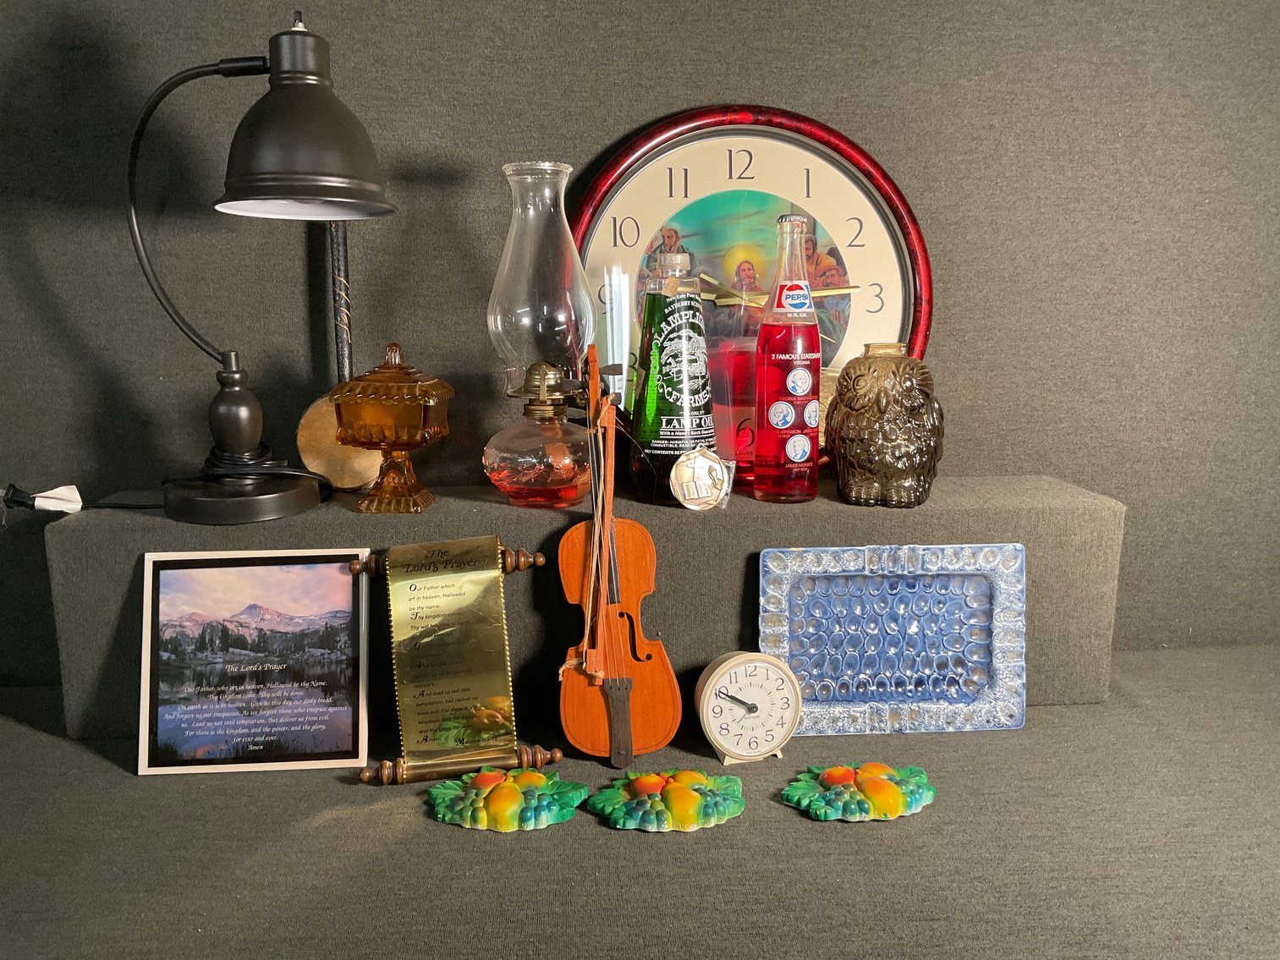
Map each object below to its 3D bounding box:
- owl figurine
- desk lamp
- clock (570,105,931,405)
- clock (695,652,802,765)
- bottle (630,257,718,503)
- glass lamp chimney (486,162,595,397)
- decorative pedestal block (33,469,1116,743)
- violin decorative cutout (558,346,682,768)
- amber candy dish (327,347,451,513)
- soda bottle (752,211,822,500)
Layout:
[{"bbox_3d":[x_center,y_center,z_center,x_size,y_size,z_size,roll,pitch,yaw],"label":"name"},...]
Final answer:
[{"bbox_3d":[0.251,-0.058,1.093,0.116,0.157,0.100,1,11,6],"label":"owl figurine"},{"bbox_3d":[-0.360,-0.202,1.032,0.249,0.470,0.180,-1,10,-4],"label":"desk lamp"},{"bbox_3d":[0.113,-0.193,1.150,0.408,0.408,0.048,-1,3,-4],"label":"clock"},{"bbox_3d":[0.096,0.204,0.980,0.096,0.101,0.060,-3,1,-14],"label":"clock"},{"bbox_3d":[0.033,-0.107,1.114,0.085,0.249,0.085,0,10,0],"label":"bottle"},{"bbox_3d":[-0.098,-0.197,1.069,0.111,0.223,0.111,-1,10,-4],"label":"glass lamp chimney"},{"bbox_3d":[-0.042,0.121,1.138,1.035,0.209,0.179,-1,10,-4],"label":"decorative pedestal block"},{"bbox_3d":[-0.033,0.064,1.008,0.113,0.395,0.045,-4,-8,-2],"label":"violin decorative cutout"},{"bbox_3d":[-0.247,-0.053,1.072,0.103,0.161,0.103,0,10,0],"label":"amber candy dish"},{"bbox_3d":[0.152,-0.123,1.094,0.067,0.285,0.067,-3,11,-12],"label":"soda bottle"}]

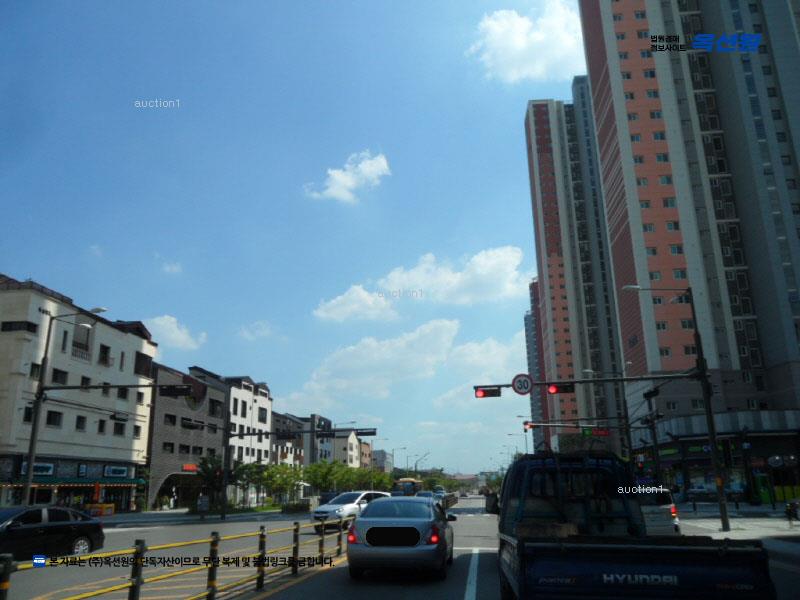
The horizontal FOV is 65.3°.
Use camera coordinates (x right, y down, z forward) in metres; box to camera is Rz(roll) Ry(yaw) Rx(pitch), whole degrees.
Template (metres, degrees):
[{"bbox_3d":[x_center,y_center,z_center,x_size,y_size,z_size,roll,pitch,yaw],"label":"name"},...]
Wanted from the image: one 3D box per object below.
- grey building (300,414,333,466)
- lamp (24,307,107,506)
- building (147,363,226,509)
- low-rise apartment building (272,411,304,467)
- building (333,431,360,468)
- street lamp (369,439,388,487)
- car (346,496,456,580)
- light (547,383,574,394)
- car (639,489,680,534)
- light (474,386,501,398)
[{"bbox_3d":[-20.590,30.554,119.767,11.500,15.400,15.000,-3,-17,7],"label":"grey building"},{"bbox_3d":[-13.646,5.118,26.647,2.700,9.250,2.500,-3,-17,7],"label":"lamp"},{"bbox_3d":[-30.002,15.840,71.076,13.800,15.000,17.500,-3,-17,7],"label":"building"},{"bbox_3d":[-24.995,26.909,104.667,13.000,13.800,17.500,-3,-17,7],"label":"low-rise apartment building"},{"bbox_3d":[-16.239,39.330,149.183,10.500,15.200,14.000,-3,-17,7],"label":"building"},{"bbox_3d":[-3.078,26.341,96.156,2.800,9.400,0.350,-3,-17,7],"label":"street lamp"},{"bbox_3d":[0.220,5.043,13.511,1.820,1.470,4.800,-3,-17,7],"label":"car"},{"bbox_3d":[6.271,3.500,24.313,1.040,0.380,0.300,-3,-17,7],"label":"light"},{"bbox_3d":[6.486,6.323,18.187,1.740,1.500,4.200,-3,-17,5],"label":"car"},{"bbox_3d":[3.486,3.711,24.719,1.030,0.380,0.300,-3,-17,7],"label":"light"}]

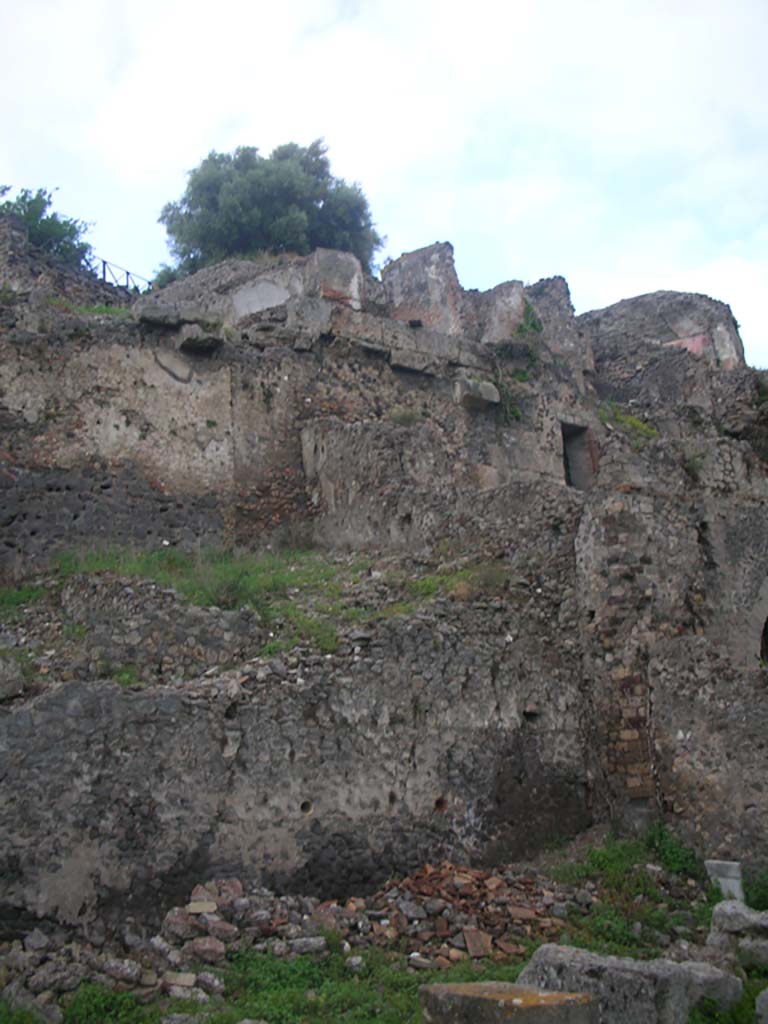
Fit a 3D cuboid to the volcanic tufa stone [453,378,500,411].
[{"bbox_3d":[1.766,-2.246,19.795,0.741,0.368,0.500,4,-13,-27],"label":"volcanic tufa stone"}]

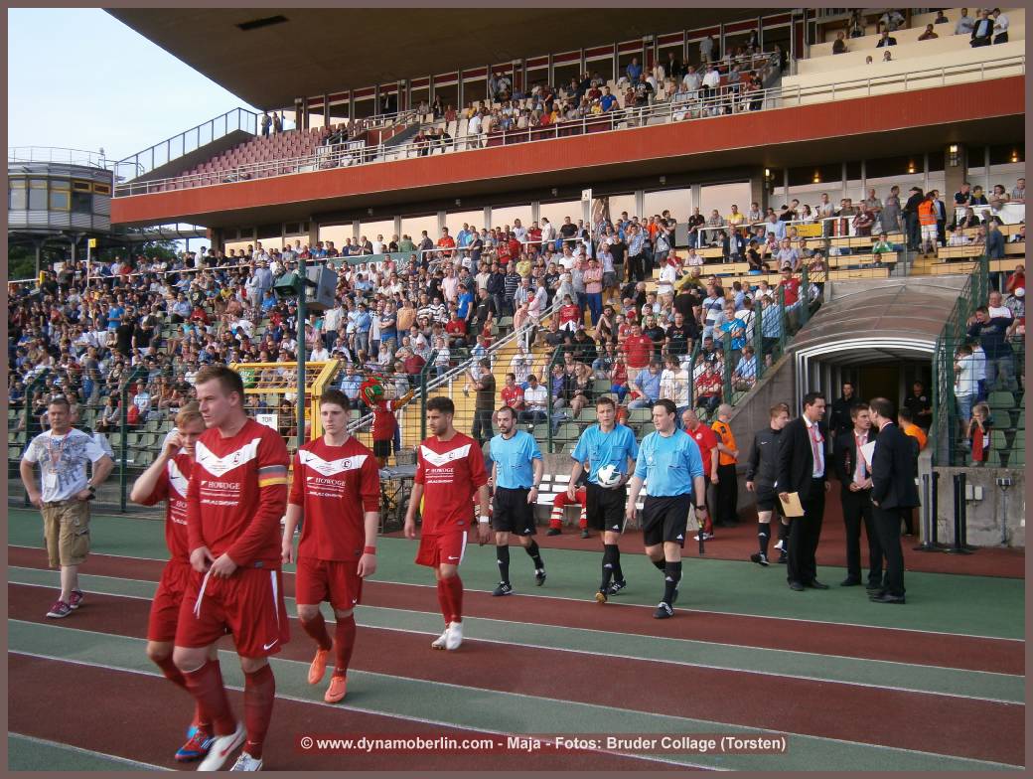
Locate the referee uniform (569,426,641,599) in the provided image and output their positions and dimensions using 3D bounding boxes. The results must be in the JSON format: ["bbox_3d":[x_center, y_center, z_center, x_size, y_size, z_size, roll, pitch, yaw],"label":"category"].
[{"bbox_3d":[0.807,1.106,9.968,0.600,1.614,0.480,0,-2,12],"label":"referee uniform"}]

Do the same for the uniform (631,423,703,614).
[{"bbox_3d":[1.308,1.113,9.294,0.580,1.564,0.580,-1,-2,27],"label":"uniform"}]

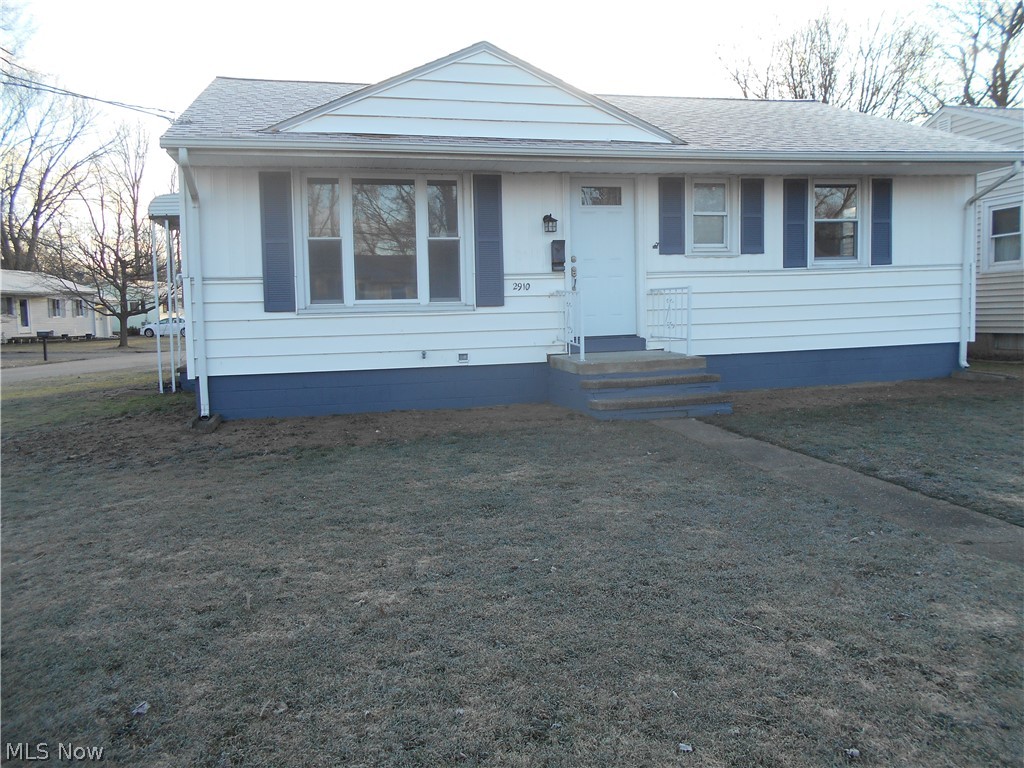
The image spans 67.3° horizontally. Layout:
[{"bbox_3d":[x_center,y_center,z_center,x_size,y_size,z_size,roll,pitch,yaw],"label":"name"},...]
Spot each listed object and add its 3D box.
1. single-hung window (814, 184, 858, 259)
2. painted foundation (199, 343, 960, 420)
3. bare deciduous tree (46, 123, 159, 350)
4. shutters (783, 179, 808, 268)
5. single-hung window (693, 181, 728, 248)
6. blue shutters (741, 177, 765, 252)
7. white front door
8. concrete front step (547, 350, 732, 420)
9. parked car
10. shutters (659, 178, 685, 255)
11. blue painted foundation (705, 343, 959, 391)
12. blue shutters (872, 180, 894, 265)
[{"bbox_3d":[4.474,-2.229,10.635,0.716,1.103,0.080,-3,5,-12],"label":"single-hung window"},{"bbox_3d":[1.405,-0.075,10.263,10.502,0.523,0.250,-3,5,-12],"label":"painted foundation"},{"bbox_3d":[-20.723,-7.627,39.500,6.300,11.196,6.000,-4,5,-27],"label":"bare deciduous tree"},{"bbox_3d":[3.853,-2.172,10.467,0.375,1.195,0.040,-3,5,-12],"label":"shutters"},{"bbox_3d":[2.634,-2.244,10.244,0.523,0.949,0.080,-3,5,-12],"label":"single-hung window"},{"bbox_3d":[3.220,-2.240,10.327,0.355,0.997,0.040,-3,5,-12],"label":"blue shutters"},{"bbox_3d":[1.195,-1.638,10.023,0.880,2.050,0.050,-3,5,-12],"label":"white front door"},{"bbox_3d":[1.453,-0.005,9.194,1.595,0.609,1.866,-3,5,-12],"label":"concrete front step"},{"bbox_3d":[-25.678,-4.223,58.000,4.600,1.460,1.780,-4,5,-23],"label":"parked car"},{"bbox_3d":[2.097,-2.195,10.093,0.352,0.996,0.040,-3,5,-12],"label":"shutters"},{"bbox_3d":[4.563,-0.236,10.919,4.041,0.512,0.250,-3,5,-12],"label":"blue painted foundation"},{"bbox_3d":[5.153,-2.251,10.736,0.355,1.186,0.040,-3,5,-12],"label":"blue shutters"}]

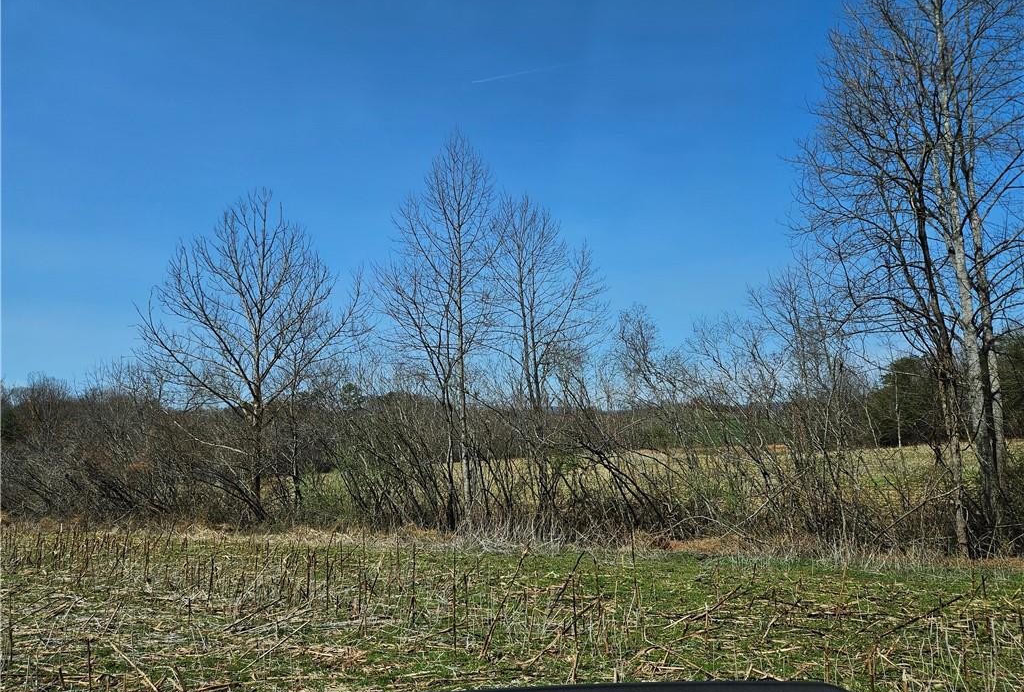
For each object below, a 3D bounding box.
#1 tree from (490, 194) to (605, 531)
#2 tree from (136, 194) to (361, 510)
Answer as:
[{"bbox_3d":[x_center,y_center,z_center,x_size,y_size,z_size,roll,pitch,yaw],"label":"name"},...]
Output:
[{"bbox_3d":[0.830,0.280,15.950,2.650,7.900,2.800,0,-6,0],"label":"tree"},{"bbox_3d":[-6.700,0.100,17.500,5.500,8.500,5.200,0,-6,0],"label":"tree"}]

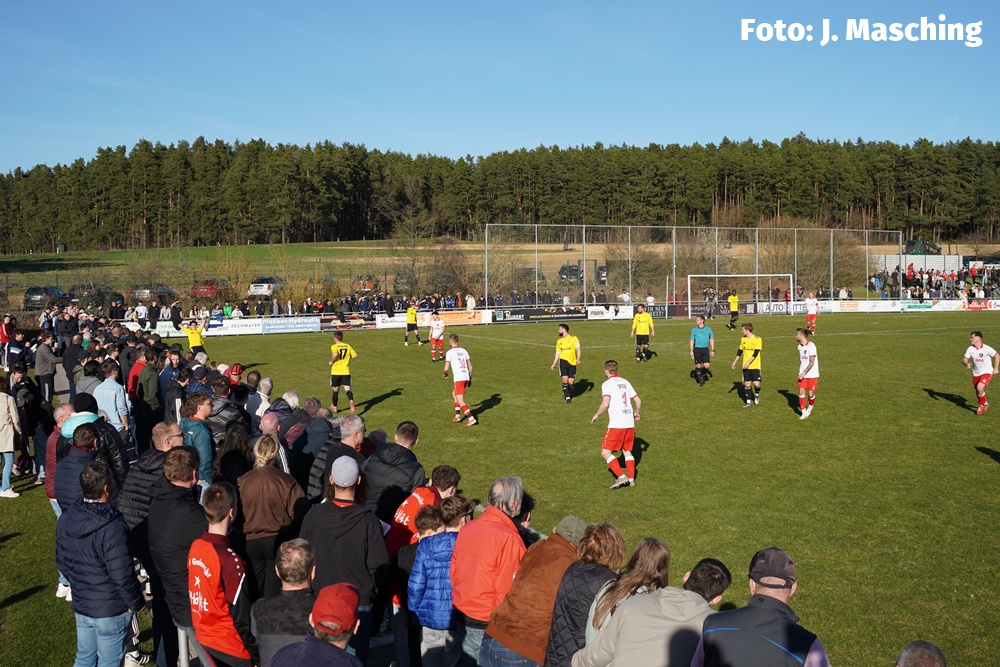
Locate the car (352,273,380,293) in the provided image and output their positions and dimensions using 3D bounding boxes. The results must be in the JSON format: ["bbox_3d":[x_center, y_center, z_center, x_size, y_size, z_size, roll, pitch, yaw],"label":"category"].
[{"bbox_3d":[-10.048,-3.820,77.500,1.780,1.500,4.250,-1,3,-1],"label":"car"}]

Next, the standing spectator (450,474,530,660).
[{"bbox_3d":[-0.060,1.710,6.070,0.550,1.740,0.450,2,4,38],"label":"standing spectator"}]

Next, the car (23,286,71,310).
[{"bbox_3d":[-31.211,-2.451,71.000,1.820,1.600,4.550,-1,3,-6],"label":"car"}]

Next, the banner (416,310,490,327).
[{"bbox_3d":[-2.544,-0.831,57.615,4.525,0.780,0.060,-3,4,-24],"label":"banner"}]

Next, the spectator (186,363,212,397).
[{"bbox_3d":[-4.077,1.316,13.850,0.520,1.762,0.380,2,5,45],"label":"spectator"}]

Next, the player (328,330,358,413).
[{"bbox_3d":[-3.404,0.821,22.150,0.580,1.752,0.480,-2,3,-12],"label":"player"}]

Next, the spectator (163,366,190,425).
[{"bbox_3d":[-4.230,1.314,13.450,0.420,1.720,0.520,-3,4,-38],"label":"spectator"}]

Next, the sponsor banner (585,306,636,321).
[{"bbox_3d":[6.404,-1.200,59.296,3.115,0.740,0.050,-2,4,-25],"label":"sponsor banner"}]

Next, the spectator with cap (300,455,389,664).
[{"bbox_3d":[-0.953,1.645,6.450,0.540,1.780,0.370,-1,3,2],"label":"spectator with cap"}]

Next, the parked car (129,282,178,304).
[{"bbox_3d":[-24.438,-2.877,72.800,1.800,1.480,4.400,-1,3,1],"label":"parked car"}]

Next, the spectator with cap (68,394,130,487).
[{"bbox_3d":[-3.755,1.501,9.546,0.600,1.879,0.420,1,4,30],"label":"spectator with cap"}]

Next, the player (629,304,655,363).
[{"bbox_3d":[4.492,0.004,32.448,0.660,1.839,0.400,0,3,10],"label":"player"}]

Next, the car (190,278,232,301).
[{"bbox_3d":[-18.740,-2.868,67.000,1.760,1.480,4.100,-1,3,-2],"label":"car"}]

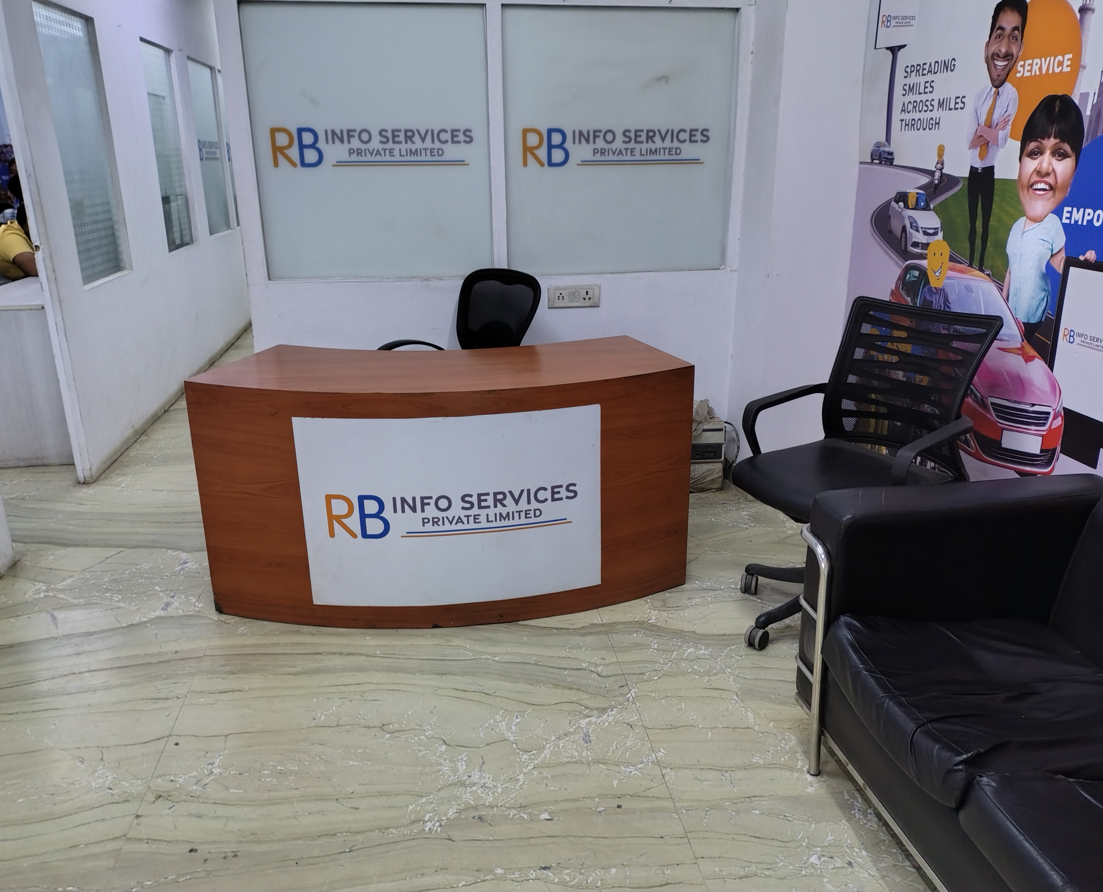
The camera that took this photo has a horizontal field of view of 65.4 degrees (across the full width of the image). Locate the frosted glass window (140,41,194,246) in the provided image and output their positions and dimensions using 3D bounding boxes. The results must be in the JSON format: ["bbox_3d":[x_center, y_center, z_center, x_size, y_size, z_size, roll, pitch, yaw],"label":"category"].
[{"bbox_3d":[-2.372,-1.853,5.360,0.040,1.180,0.680,-3,19,-8],"label":"frosted glass window"}]

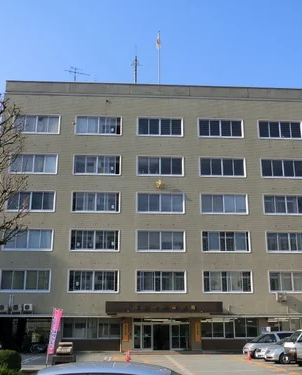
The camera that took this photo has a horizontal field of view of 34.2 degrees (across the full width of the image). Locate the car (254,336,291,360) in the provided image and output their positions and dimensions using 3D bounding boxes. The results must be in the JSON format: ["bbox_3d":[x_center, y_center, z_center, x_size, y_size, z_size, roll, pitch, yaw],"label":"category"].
[{"bbox_3d":[9.173,10.271,31.262,4.350,1.490,1.690,2,-17,-7],"label":"car"}]

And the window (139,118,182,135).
[{"bbox_3d":[0.963,-6.053,49.323,4.540,1.970,0.200,1,-17,-3],"label":"window"}]

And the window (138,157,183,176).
[{"bbox_3d":[0.886,-1.983,45.708,4.431,1.907,0.200,1,-17,-3],"label":"window"}]

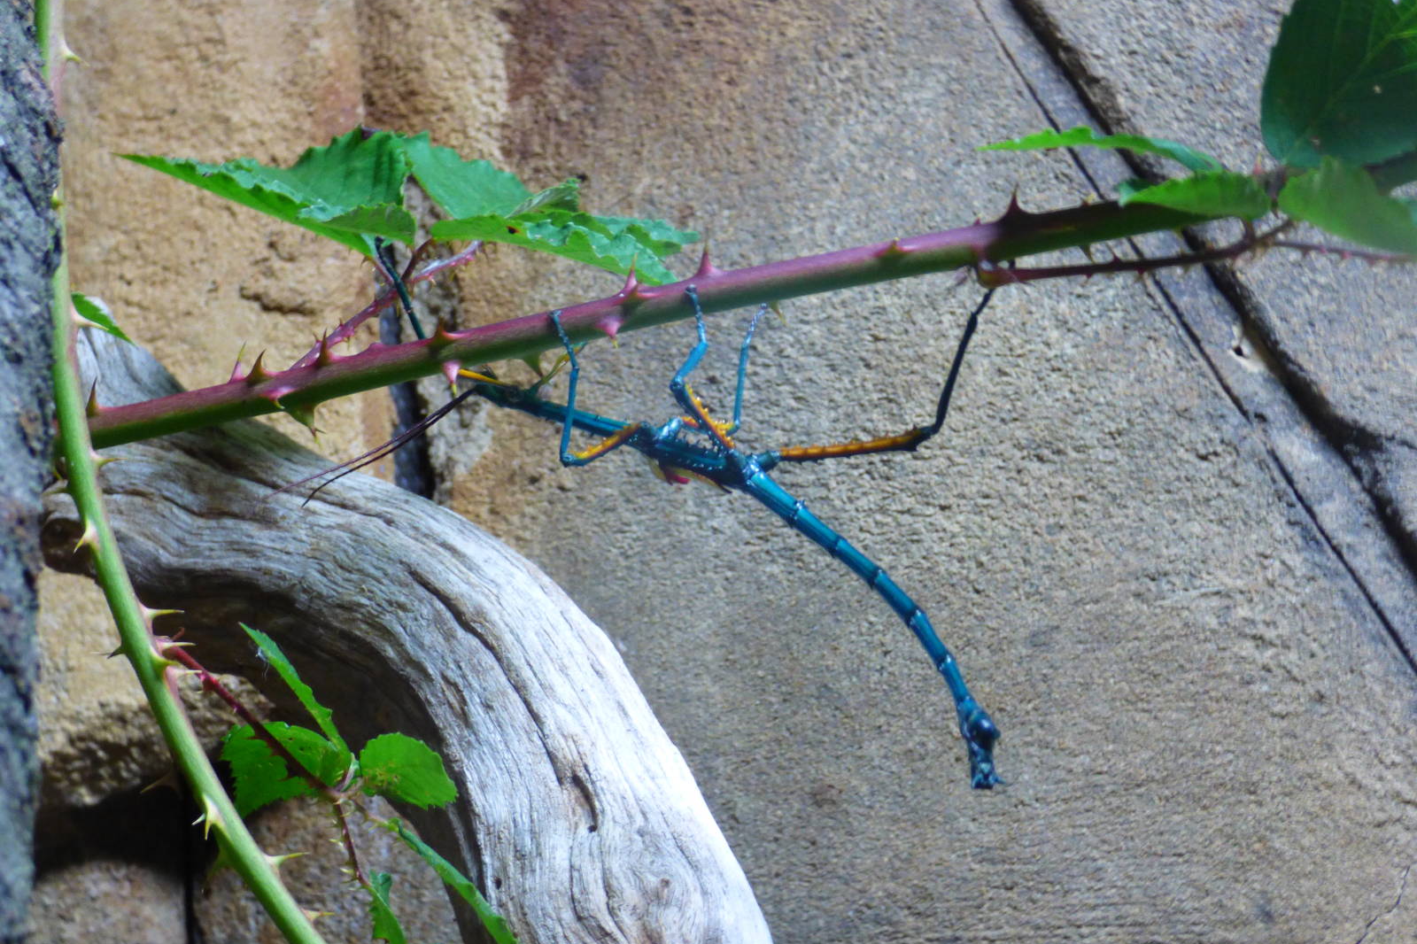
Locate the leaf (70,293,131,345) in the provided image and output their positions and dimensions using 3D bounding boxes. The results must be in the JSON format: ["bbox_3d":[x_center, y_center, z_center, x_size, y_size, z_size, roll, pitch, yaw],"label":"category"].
[{"bbox_3d":[-0.122,-0.031,0.860,0.013,0.010,0.010,0,0,0],"label":"leaf"}]

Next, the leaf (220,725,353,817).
[{"bbox_3d":[-0.084,0.059,0.855,0.026,0.018,0.012,0,0,0],"label":"leaf"}]

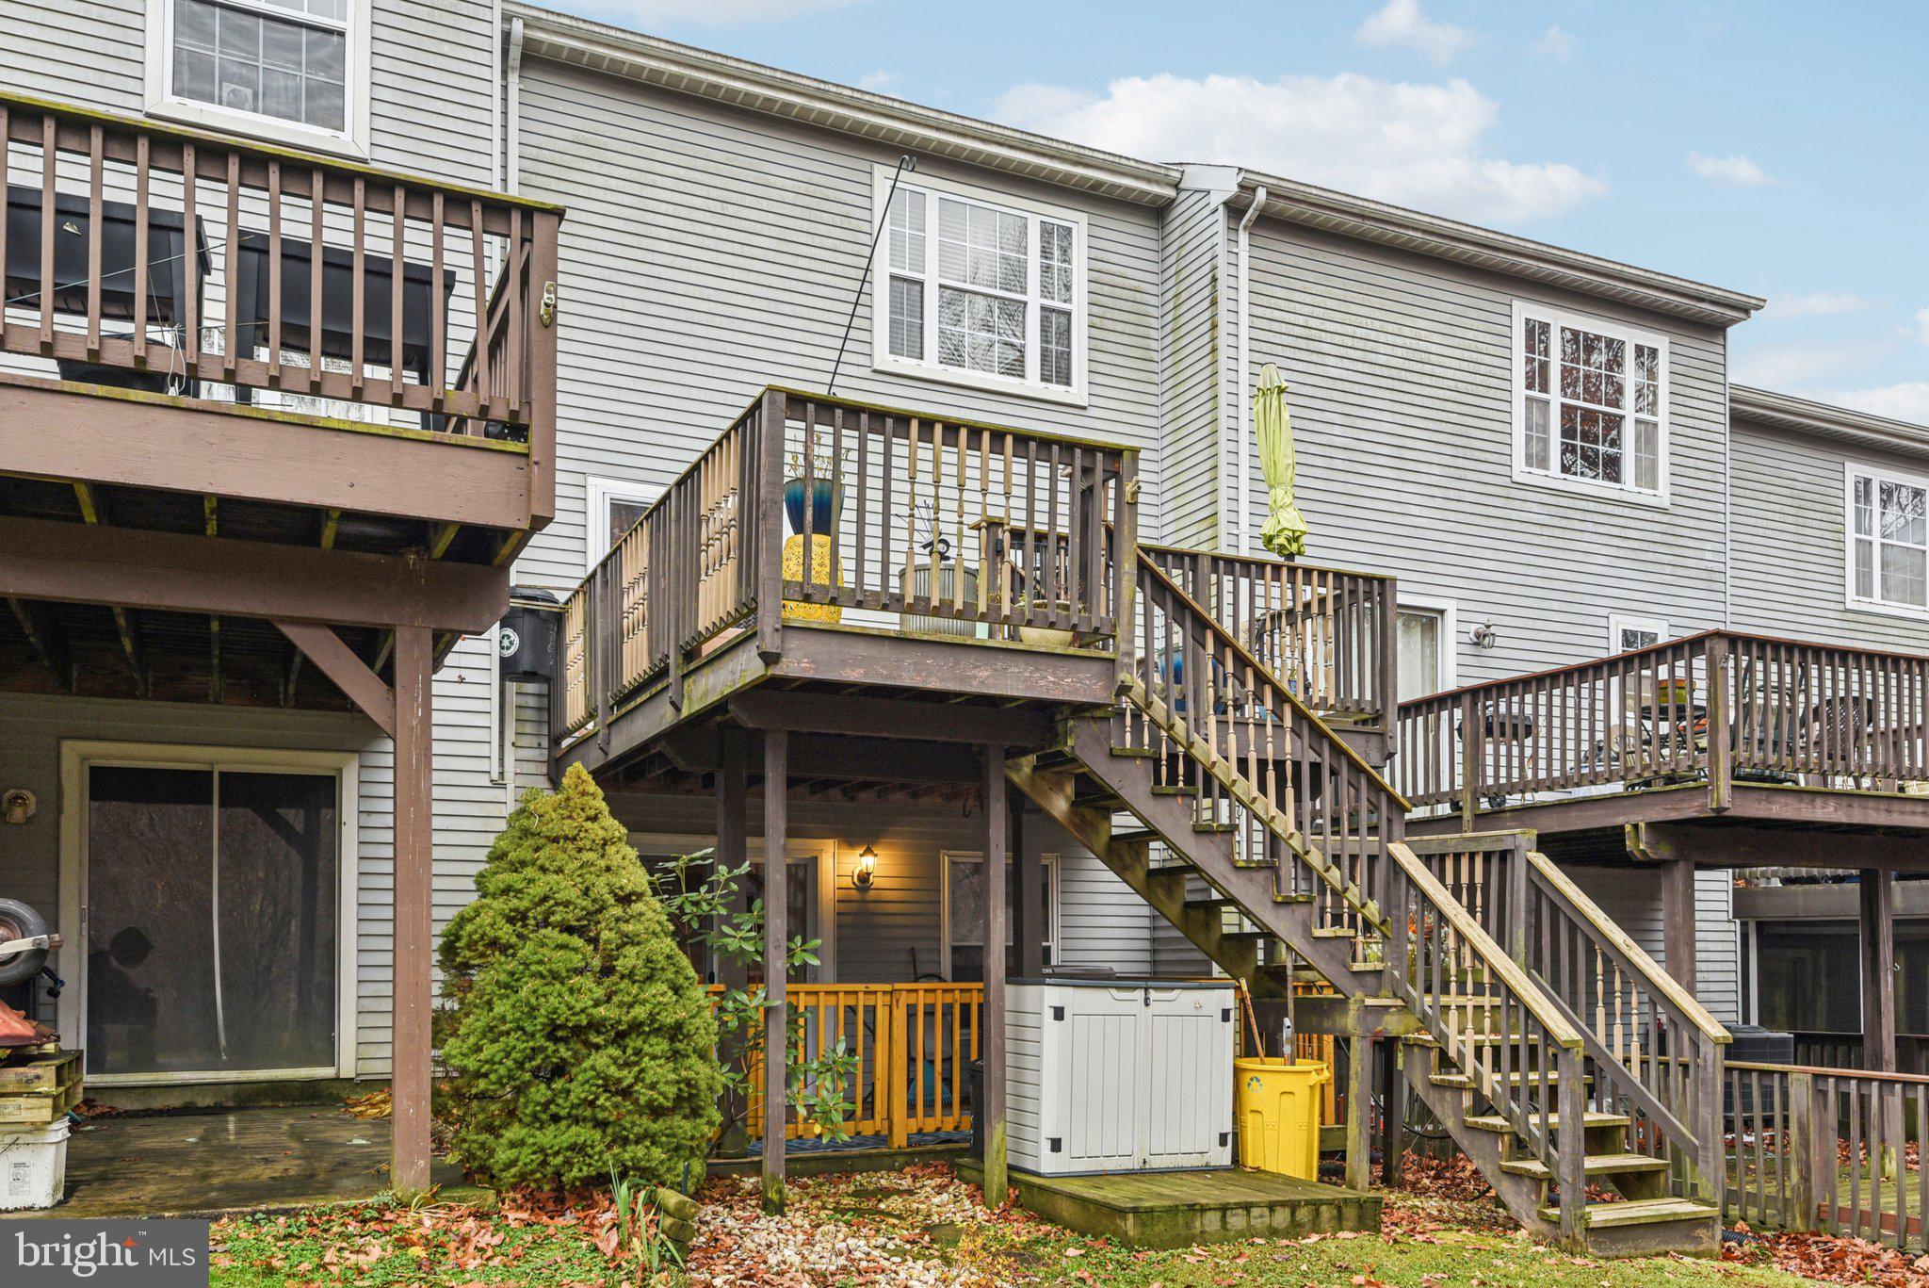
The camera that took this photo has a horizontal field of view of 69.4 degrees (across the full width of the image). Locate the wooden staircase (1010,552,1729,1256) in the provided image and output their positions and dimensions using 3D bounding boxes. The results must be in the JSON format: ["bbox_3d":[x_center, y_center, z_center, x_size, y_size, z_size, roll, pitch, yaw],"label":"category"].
[{"bbox_3d":[2.200,1.480,8.050,3.550,3.780,2.280,4,-9,-25],"label":"wooden staircase"}]

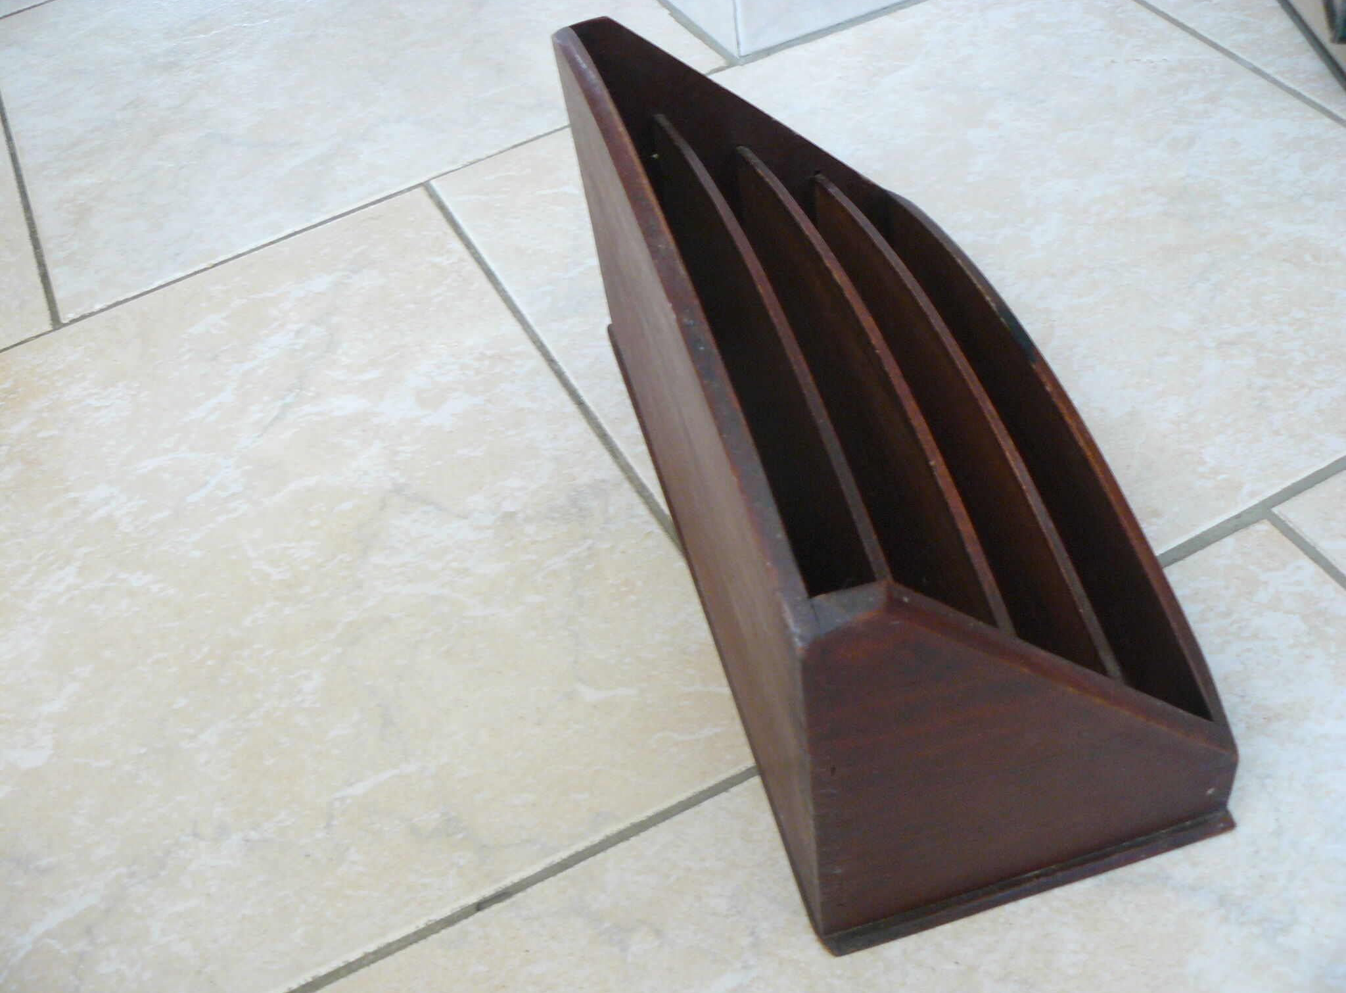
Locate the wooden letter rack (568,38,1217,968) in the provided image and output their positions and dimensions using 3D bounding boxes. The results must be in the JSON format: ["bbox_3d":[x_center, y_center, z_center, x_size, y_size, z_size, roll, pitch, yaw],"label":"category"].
[{"bbox_3d":[0.067,-0.040,0.497,0.139,0.162,0.324,-16,47,-5],"label":"wooden letter rack"}]

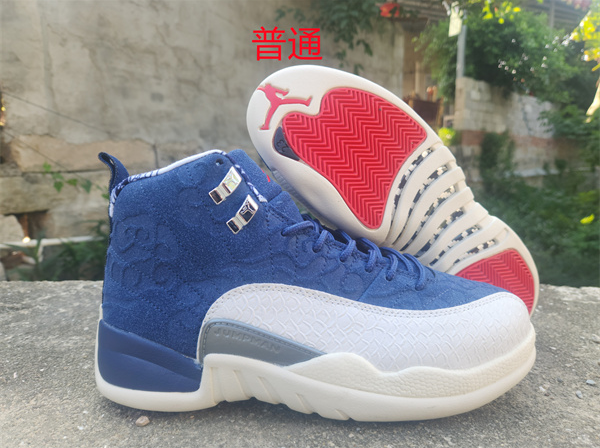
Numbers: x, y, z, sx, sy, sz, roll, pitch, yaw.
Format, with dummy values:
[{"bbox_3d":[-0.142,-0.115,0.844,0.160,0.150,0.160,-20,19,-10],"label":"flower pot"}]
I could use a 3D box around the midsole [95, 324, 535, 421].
[{"bbox_3d":[0.016,0.084,0.274,0.297,0.046,0.109,0,6,-3],"label":"midsole"}]

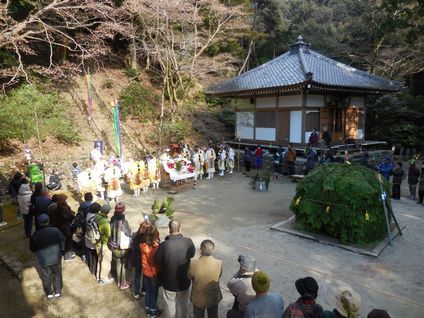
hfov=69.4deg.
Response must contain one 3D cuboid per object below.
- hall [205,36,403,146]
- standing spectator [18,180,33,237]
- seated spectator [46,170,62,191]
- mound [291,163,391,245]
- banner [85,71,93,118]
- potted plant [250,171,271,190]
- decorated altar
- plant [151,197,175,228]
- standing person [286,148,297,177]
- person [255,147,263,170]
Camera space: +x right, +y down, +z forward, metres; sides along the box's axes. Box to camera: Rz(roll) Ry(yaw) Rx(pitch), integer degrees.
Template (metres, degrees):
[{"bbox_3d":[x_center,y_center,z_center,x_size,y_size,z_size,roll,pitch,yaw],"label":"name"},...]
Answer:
[{"bbox_3d":[7.083,-5.081,24.871,10.890,9.246,10.890,-5,9,-33],"label":"hall"},{"bbox_3d":[-5.090,1.403,8.352,0.440,1.570,0.340,5,9,30],"label":"standing spectator"},{"bbox_3d":[-7.259,0.967,14.258,0.550,0.880,0.550,5,9,31],"label":"seated spectator"},{"bbox_3d":[3.913,1.075,9.277,2.750,1.900,2.750,7,10,40],"label":"mound"},{"bbox_3d":[-8.651,-4.476,21.500,0.500,3.237,0.350,-3,8,-20],"label":"banner"},{"bbox_3d":[2.221,0.979,14.223,0.850,0.950,0.800,0,7,0],"label":"potted plant"},{"bbox_3d":[-1.563,0.795,14.539,1.250,1.200,1.250,-7,10,-42],"label":"decorated altar"},{"bbox_3d":[-1.490,1.628,9.413,0.720,0.880,0.680,0,7,0],"label":"plant"},{"bbox_3d":[4.666,0.109,18.177,0.540,1.670,0.380,3,8,20],"label":"standing person"},{"bbox_3d":[2.982,-0.037,19.509,0.500,1.600,0.360,1,8,6],"label":"person"}]

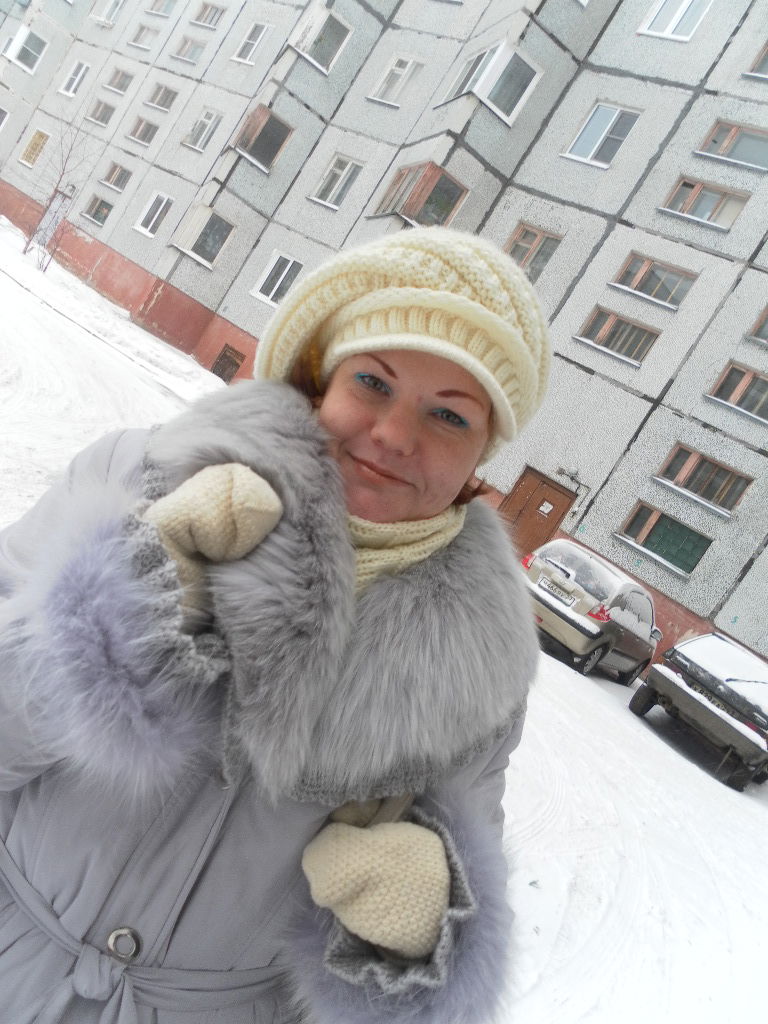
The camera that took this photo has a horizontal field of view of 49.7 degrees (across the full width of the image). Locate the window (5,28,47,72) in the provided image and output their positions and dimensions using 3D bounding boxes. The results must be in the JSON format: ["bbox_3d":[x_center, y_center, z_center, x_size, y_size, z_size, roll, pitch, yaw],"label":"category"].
[{"bbox_3d":[-12.972,-16.831,30.181,1.022,1.250,0.150,30,6,-24],"label":"window"}]

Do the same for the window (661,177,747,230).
[{"bbox_3d":[5.914,-5.694,15.225,1.434,0.731,0.180,36,7,36],"label":"window"}]

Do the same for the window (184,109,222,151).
[{"bbox_3d":[-5.478,-11.639,25.230,1.155,1.260,0.160,36,6,36],"label":"window"}]

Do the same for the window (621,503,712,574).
[{"bbox_3d":[4.945,0.453,14.616,1.470,0.704,0.160,36,6,36],"label":"window"}]

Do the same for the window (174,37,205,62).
[{"bbox_3d":[-6.274,-14.889,26.756,1.417,0.735,0.160,36,6,36],"label":"window"}]

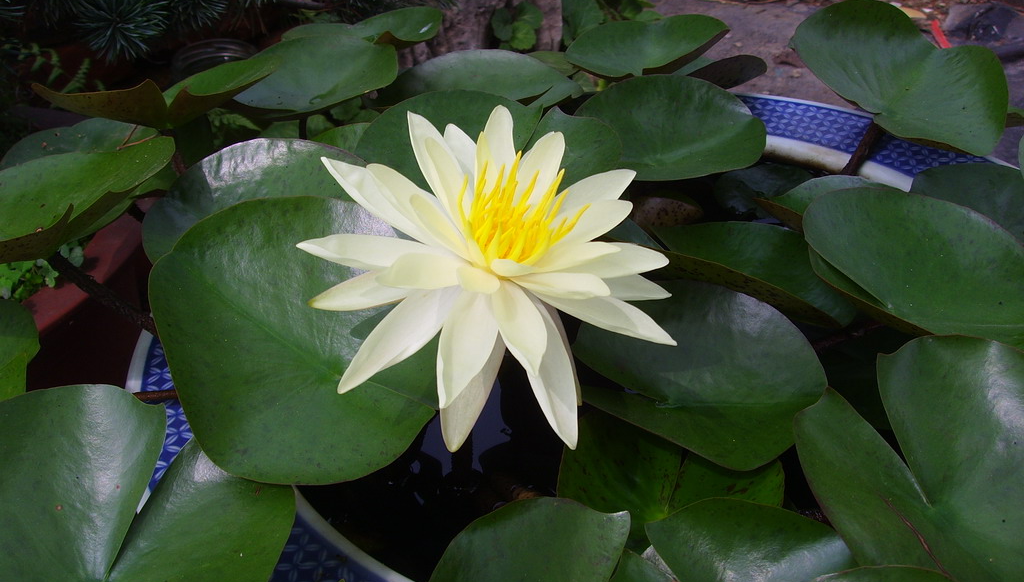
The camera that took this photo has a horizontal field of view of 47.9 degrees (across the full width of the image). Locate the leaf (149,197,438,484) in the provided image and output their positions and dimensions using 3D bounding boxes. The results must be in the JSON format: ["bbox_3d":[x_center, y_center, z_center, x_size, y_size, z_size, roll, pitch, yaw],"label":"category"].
[{"bbox_3d":[-0.083,0.019,0.450,0.118,0.022,0.128,-4,55,0],"label":"leaf"}]

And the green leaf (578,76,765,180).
[{"bbox_3d":[0.084,-0.086,0.610,0.101,0.018,0.096,-4,43,0],"label":"green leaf"}]

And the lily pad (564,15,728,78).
[{"bbox_3d":[0.079,-0.144,0.680,0.096,0.020,0.075,-6,37,2],"label":"lily pad"}]

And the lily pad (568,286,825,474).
[{"bbox_3d":[0.075,0.034,0.465,0.104,0.025,0.100,-6,41,2],"label":"lily pad"}]

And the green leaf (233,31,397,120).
[{"bbox_3d":[-0.114,-0.124,0.660,0.098,0.022,0.088,-4,46,0],"label":"green leaf"}]

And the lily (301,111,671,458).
[{"bbox_3d":[-0.009,-0.005,0.430,0.138,0.068,0.128,-4,39,0],"label":"lily"}]

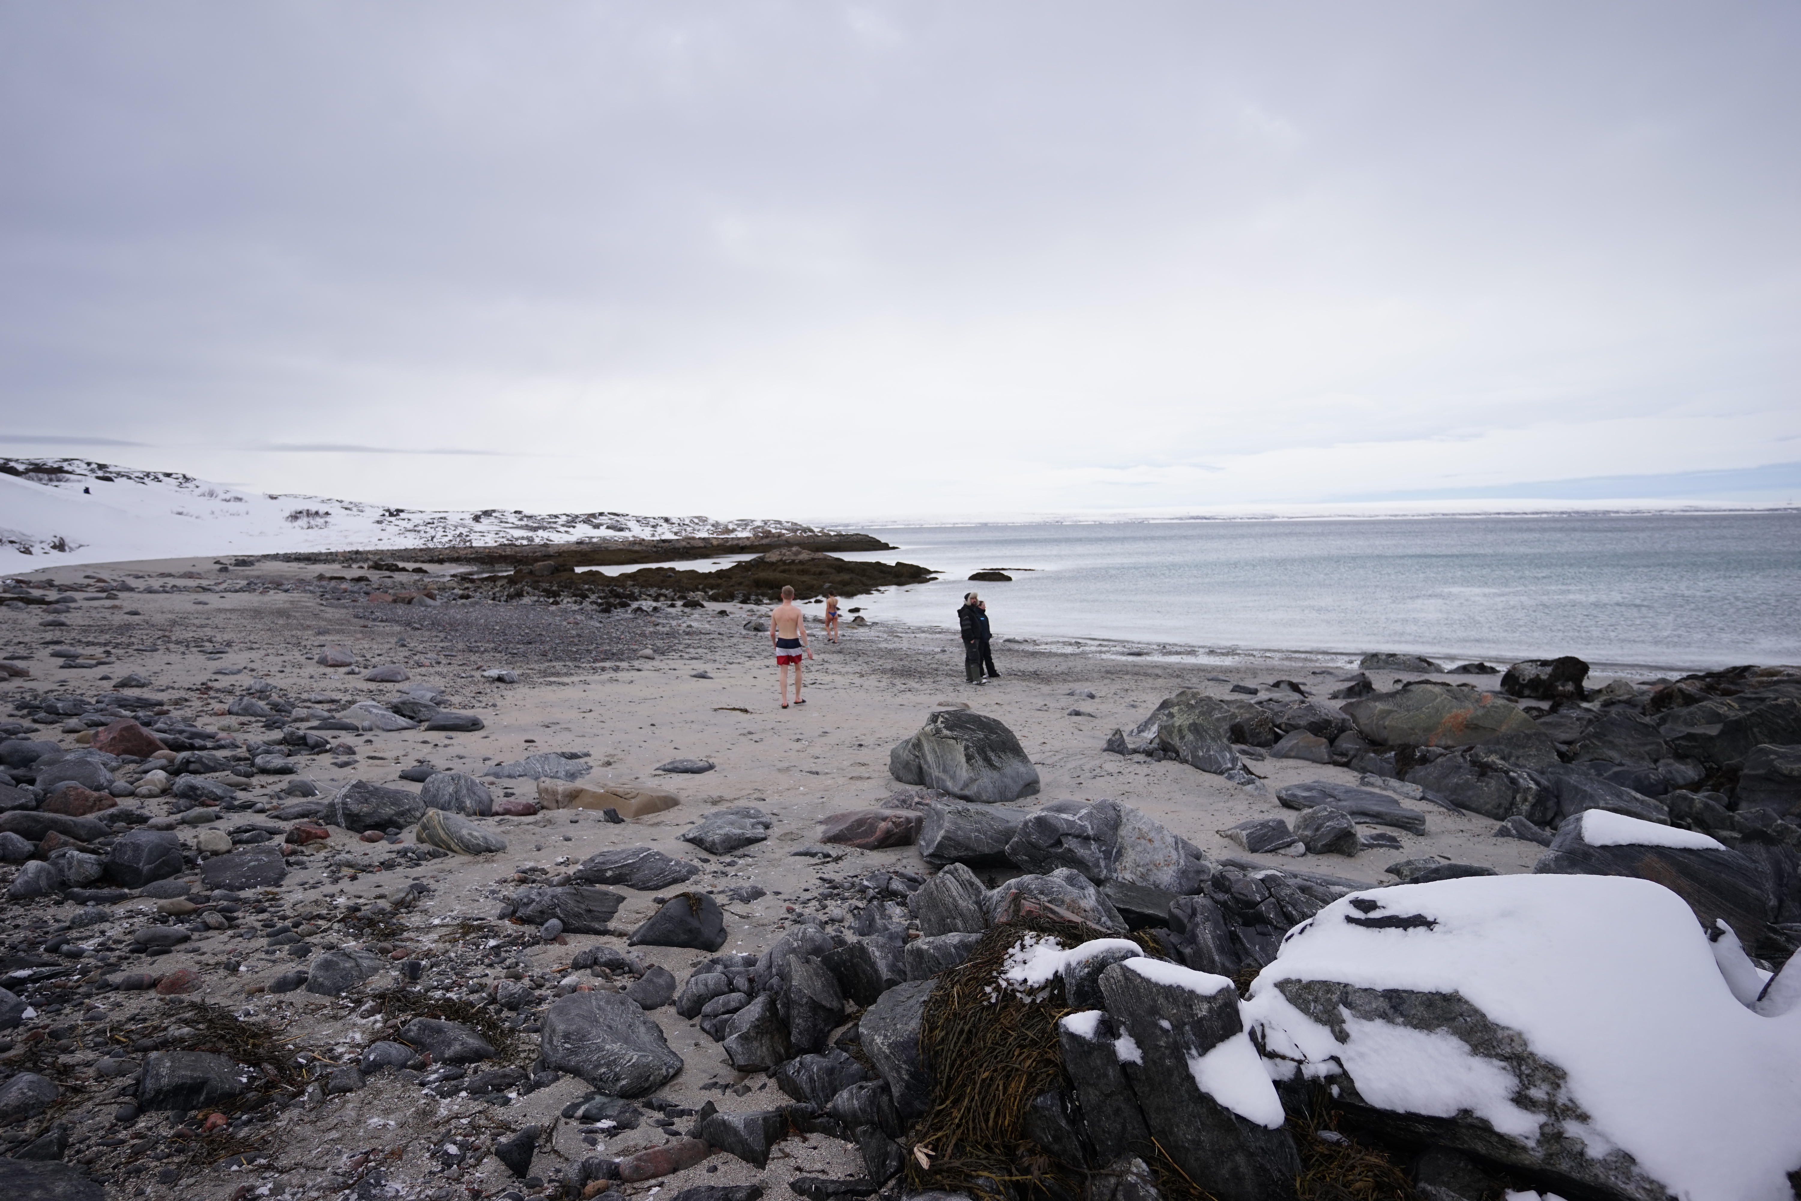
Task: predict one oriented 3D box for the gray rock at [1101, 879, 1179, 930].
[{"bbox_3d":[1.262,1.576,4.446,0.430,0.190,0.258,0,5,12],"label":"gray rock"}]

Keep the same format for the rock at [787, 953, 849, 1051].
[{"bbox_3d":[-0.328,1.597,3.376,0.217,0.343,0.239,0,5,15],"label":"rock"}]

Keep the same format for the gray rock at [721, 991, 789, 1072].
[{"bbox_3d":[-0.529,1.568,3.133,0.247,0.224,0.223,-1,5,0],"label":"gray rock"}]

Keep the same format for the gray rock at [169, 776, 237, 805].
[{"bbox_3d":[-5.320,1.428,6.490,0.401,0.175,0.261,-3,5,-20],"label":"gray rock"}]

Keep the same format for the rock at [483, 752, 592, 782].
[{"bbox_3d":[-3.199,1.468,7.537,0.893,0.170,0.491,-3,5,-20],"label":"rock"}]

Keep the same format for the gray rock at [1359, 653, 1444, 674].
[{"bbox_3d":[11.534,1.442,19.648,1.676,0.403,1.006,2,6,27],"label":"gray rock"}]

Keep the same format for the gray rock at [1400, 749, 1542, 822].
[{"bbox_3d":[5.061,1.574,7.529,0.840,0.502,1.051,-4,6,-30],"label":"gray rock"}]

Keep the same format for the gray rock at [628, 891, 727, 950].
[{"bbox_3d":[-1.026,1.471,3.924,0.431,0.208,0.302,-1,5,5],"label":"gray rock"}]

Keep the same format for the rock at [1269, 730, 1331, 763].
[{"bbox_3d":[4.447,1.627,9.487,0.626,0.332,0.438,-1,5,-5],"label":"rock"}]

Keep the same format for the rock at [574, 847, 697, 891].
[{"bbox_3d":[-1.597,1.625,5.167,0.739,0.181,0.406,-1,5,0],"label":"rock"}]

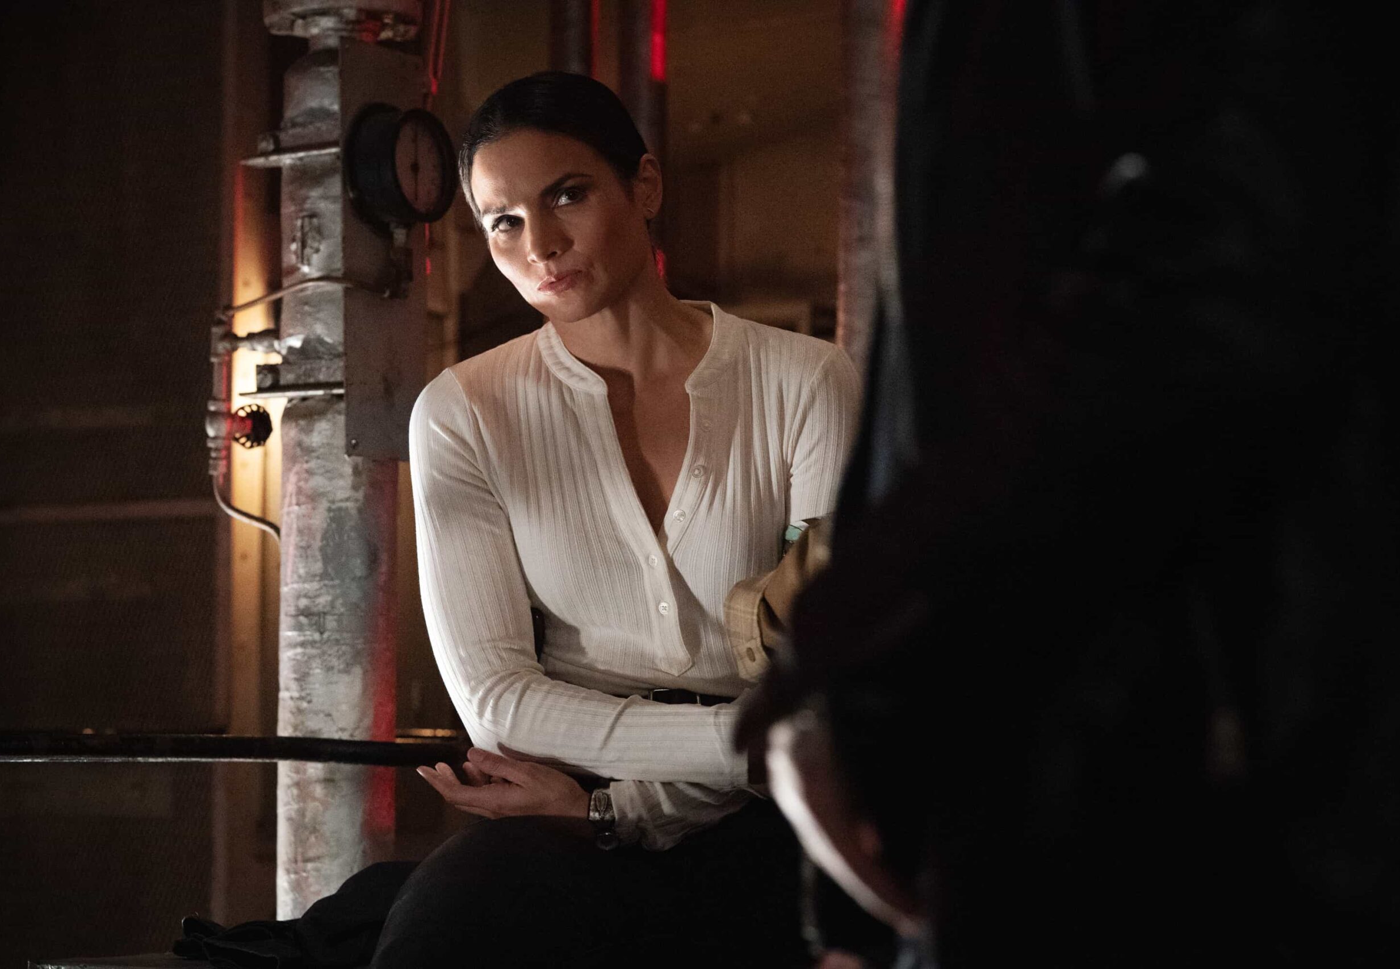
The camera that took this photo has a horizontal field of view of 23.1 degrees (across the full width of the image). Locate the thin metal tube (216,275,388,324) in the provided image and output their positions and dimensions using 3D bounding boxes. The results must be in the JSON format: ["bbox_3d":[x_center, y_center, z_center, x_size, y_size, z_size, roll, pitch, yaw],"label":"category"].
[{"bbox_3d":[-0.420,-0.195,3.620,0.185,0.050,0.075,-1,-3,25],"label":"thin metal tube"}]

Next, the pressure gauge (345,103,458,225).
[{"bbox_3d":[-0.309,-0.333,3.600,0.062,0.134,0.134,-2,-4,34],"label":"pressure gauge"}]

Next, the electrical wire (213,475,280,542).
[{"bbox_3d":[-0.488,0.026,3.690,0.074,0.072,0.035,0,-3,10],"label":"electrical wire"}]

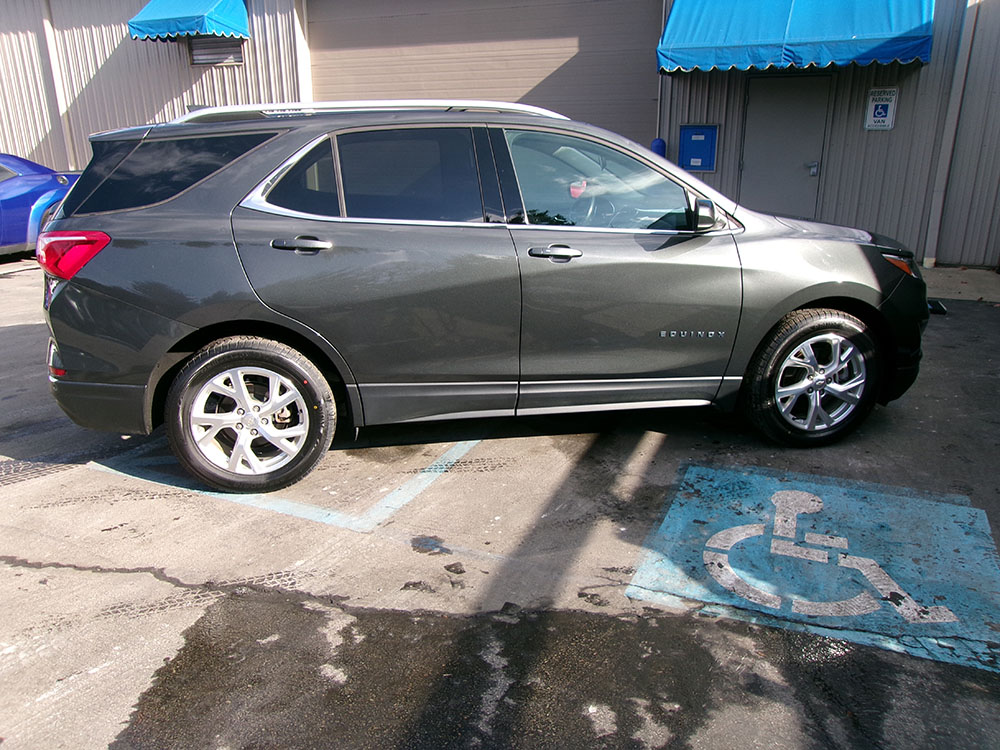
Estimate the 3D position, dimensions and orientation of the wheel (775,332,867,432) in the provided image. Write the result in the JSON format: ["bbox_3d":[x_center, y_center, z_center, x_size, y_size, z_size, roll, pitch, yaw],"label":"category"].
[{"bbox_3d":[1.575,0.013,3.931,0.505,0.505,0.200,-5,19,-13],"label":"wheel"}]

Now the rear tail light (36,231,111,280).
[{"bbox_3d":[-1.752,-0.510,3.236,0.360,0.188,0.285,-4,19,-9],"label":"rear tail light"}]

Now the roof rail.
[{"bbox_3d":[-0.518,-1.145,3.391,1.700,0.091,0.070,-4,19,-9],"label":"roof rail"}]

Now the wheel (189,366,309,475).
[{"bbox_3d":[-1.114,0.181,3.527,0.505,0.505,0.200,-4,19,-9],"label":"wheel"}]

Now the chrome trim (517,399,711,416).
[{"bbox_3d":[0.547,0.150,3.721,0.970,0.038,0.040,-4,19,-9],"label":"chrome trim"}]

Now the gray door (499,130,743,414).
[{"bbox_3d":[0.544,-0.470,3.592,1.113,1.289,0.260,-4,19,-9],"label":"gray door"}]

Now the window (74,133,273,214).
[{"bbox_3d":[-1.339,-0.826,3.203,0.785,0.304,0.160,-4,19,-9],"label":"window"}]

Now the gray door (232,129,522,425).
[{"bbox_3d":[-0.507,-0.412,3.432,1.183,1.294,0.260,-4,19,-9],"label":"gray door"}]

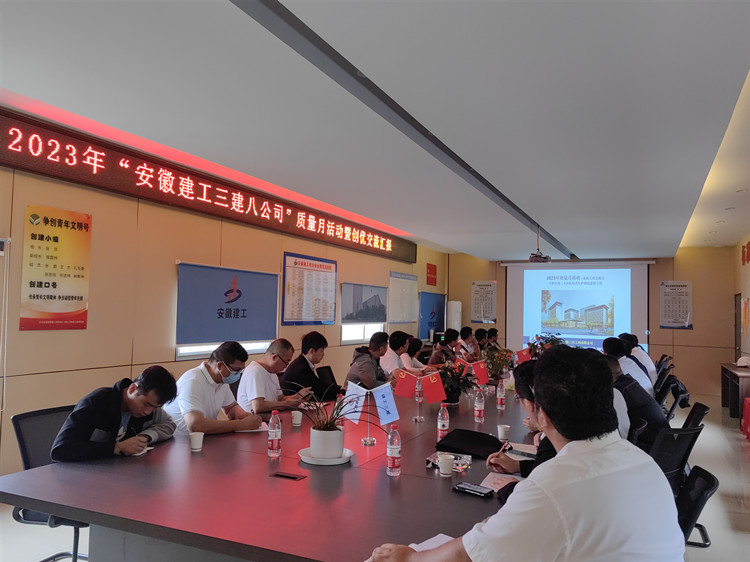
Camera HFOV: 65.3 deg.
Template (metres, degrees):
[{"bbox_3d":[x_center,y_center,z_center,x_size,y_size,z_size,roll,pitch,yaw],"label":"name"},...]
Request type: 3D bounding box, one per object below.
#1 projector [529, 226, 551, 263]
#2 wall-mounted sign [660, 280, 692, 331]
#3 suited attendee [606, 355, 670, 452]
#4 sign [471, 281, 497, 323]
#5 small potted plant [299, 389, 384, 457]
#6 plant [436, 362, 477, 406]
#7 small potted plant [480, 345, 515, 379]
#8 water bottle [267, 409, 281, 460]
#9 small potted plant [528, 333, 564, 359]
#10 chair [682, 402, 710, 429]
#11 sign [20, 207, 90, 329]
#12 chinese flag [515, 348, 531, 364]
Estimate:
[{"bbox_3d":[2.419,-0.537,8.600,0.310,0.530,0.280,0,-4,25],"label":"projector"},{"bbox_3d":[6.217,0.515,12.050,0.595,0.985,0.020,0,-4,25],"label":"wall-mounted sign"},{"bbox_3d":[1.750,1.132,4.361,0.780,1.270,0.520,-1,-4,36],"label":"suited attendee"},{"bbox_3d":[2.557,0.508,13.750,0.600,0.985,0.020,0,-3,25],"label":"sign"},{"bbox_3d":[-0.188,0.739,3.020,0.490,0.380,0.450,1,-3,0],"label":"small potted plant"},{"bbox_3d":[0.705,0.879,5.060,0.380,0.360,0.360,1,-3,0],"label":"plant"},{"bbox_3d":[1.416,0.953,6.741,0.360,0.400,0.360,0,-4,25],"label":"small potted plant"},{"bbox_3d":[-0.536,0.811,3.117,0.065,0.232,0.065,1,-3,0],"label":"water bottle"},{"bbox_3d":[2.575,1.052,8.791,0.460,0.470,0.450,0,-4,25],"label":"small potted plant"},{"bbox_3d":[2.111,1.351,4.290,0.570,0.890,0.520,0,-3,23],"label":"chair"},{"bbox_3d":[-2.586,-0.089,4.766,0.020,0.980,0.590,0,-3,25],"label":"sign"},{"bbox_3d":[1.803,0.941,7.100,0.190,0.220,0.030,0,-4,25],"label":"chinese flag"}]

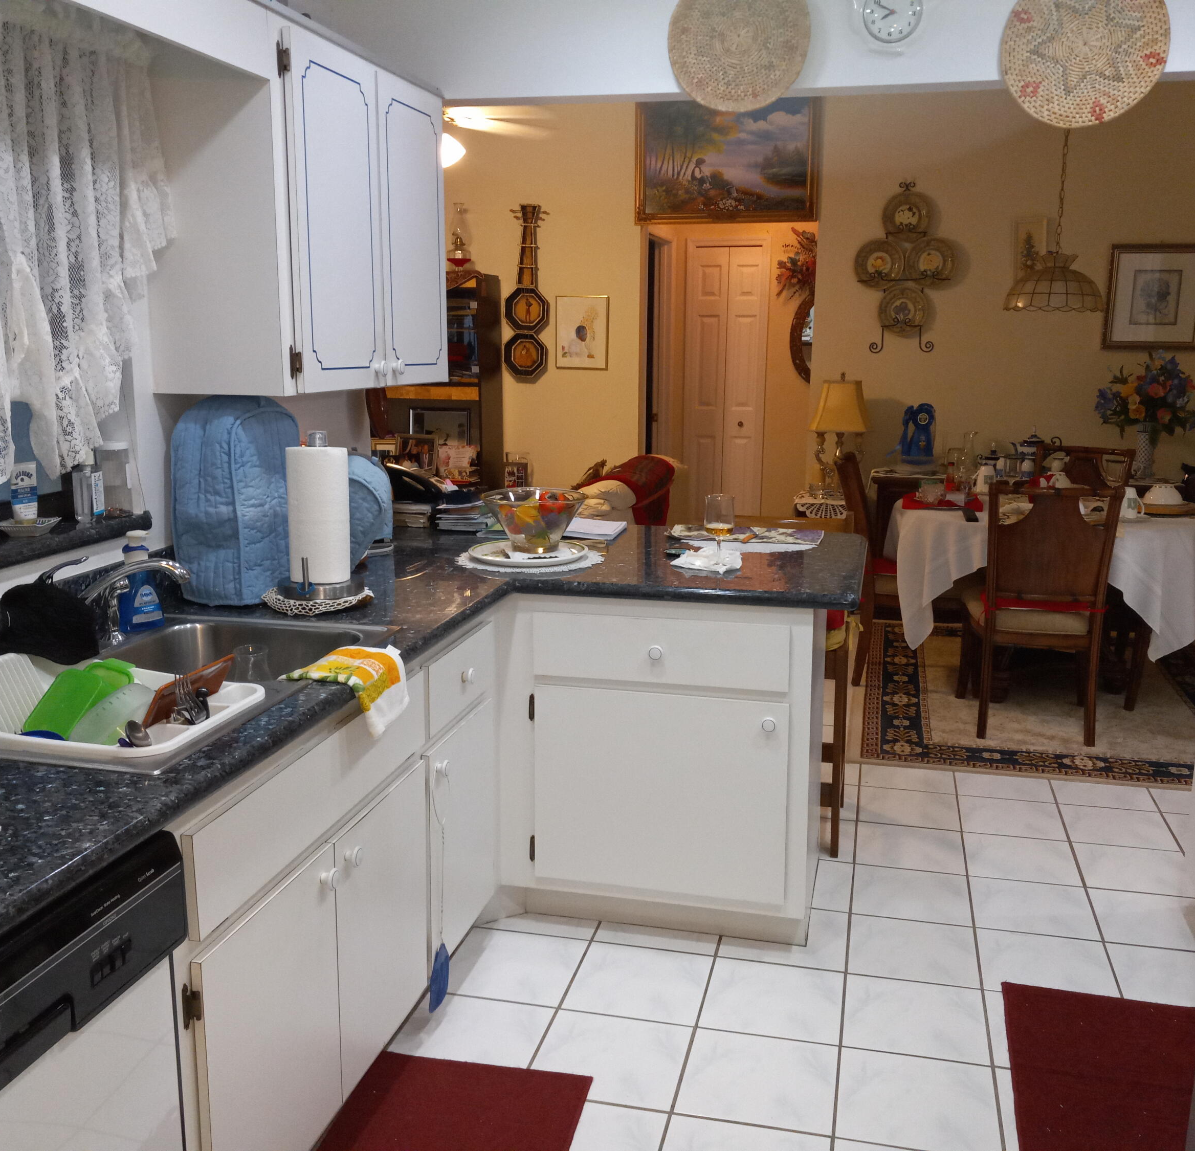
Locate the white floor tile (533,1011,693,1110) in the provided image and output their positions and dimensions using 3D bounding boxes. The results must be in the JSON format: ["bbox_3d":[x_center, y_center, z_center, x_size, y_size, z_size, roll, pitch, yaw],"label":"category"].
[{"bbox_3d":[0.029,1.003,2.485,0.302,0.010,0.302,3,11,14],"label":"white floor tile"}]

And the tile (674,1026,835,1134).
[{"bbox_3d":[0.326,1.016,2.406,0.303,0.010,0.303,3,11,13],"label":"tile"}]

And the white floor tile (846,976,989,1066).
[{"bbox_3d":[0.706,0.987,2.663,0.304,0.010,0.304,3,11,13],"label":"white floor tile"}]

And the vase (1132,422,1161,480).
[{"bbox_3d":[2.775,-0.631,6.070,0.125,0.295,0.125,3,11,14],"label":"vase"}]

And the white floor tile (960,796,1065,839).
[{"bbox_3d":[1.285,0.758,3.728,0.303,0.010,0.303,3,11,13],"label":"white floor tile"}]

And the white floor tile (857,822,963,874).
[{"bbox_3d":[0.914,0.801,3.506,0.303,0.010,0.303,3,11,13],"label":"white floor tile"}]

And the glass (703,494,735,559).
[{"bbox_3d":[0.315,-0.127,3.064,0.073,0.165,0.073,3,11,14],"label":"glass"}]

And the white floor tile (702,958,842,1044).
[{"bbox_3d":[0.405,0.972,2.735,0.304,0.010,0.304,3,11,13],"label":"white floor tile"}]

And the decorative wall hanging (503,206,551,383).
[{"bbox_3d":[-0.415,-1.615,6.864,0.280,0.980,0.060,3,11,14],"label":"decorative wall hanging"}]

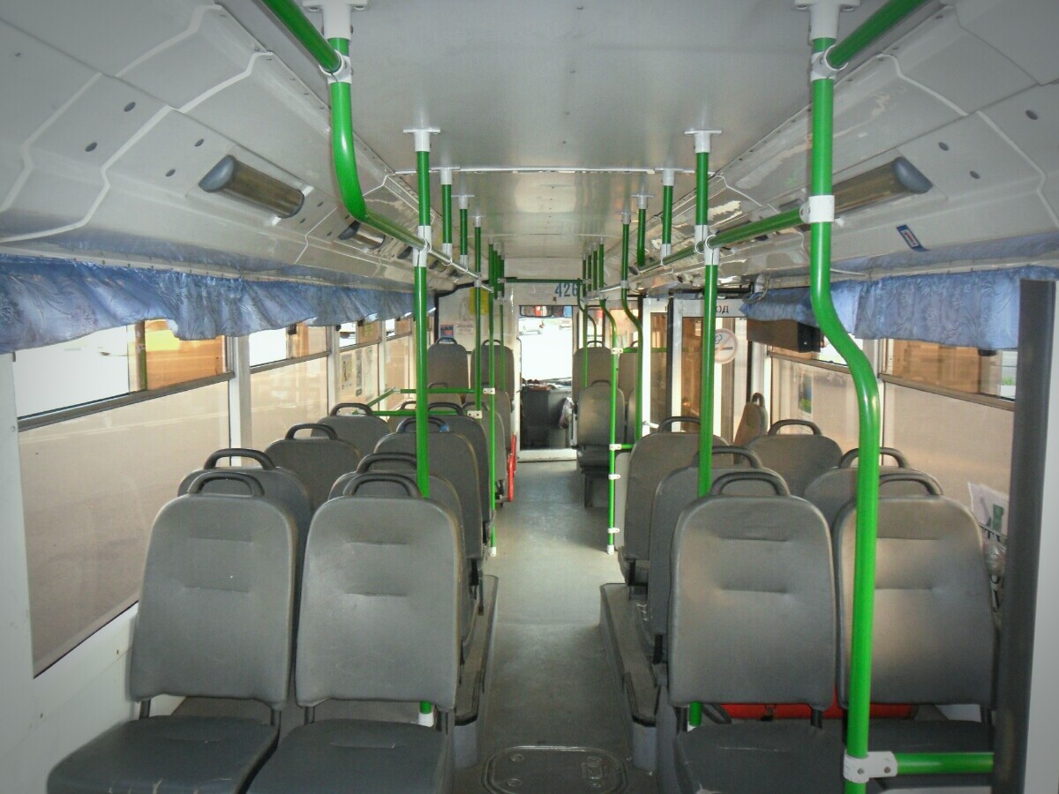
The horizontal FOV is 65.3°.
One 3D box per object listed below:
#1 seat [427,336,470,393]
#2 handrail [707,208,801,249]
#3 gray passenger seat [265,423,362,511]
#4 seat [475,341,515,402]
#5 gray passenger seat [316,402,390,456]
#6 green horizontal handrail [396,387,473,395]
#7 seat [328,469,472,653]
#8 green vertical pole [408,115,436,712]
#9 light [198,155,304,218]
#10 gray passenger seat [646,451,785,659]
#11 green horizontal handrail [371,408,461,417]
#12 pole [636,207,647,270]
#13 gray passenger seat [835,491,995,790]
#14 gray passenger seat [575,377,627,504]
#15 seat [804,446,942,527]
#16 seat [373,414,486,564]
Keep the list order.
[{"bbox_3d":[-0.814,-0.094,8.377,0.440,1.030,0.550,0,6,0],"label":"seat"},{"bbox_3d":[0.478,-0.363,1.829,0.038,0.038,0.880,0,6,0],"label":"handrail"},{"bbox_3d":[-0.840,0.471,3.474,0.440,0.790,0.540,0,6,0],"label":"gray passenger seat"},{"bbox_3d":[-0.361,-0.197,8.469,0.440,0.790,0.540,0,6,0],"label":"seat"},{"bbox_3d":[-0.833,0.442,4.161,0.440,0.920,0.560,0,6,0],"label":"gray passenger seat"},{"bbox_3d":[-0.620,-0.041,5.826,0.650,0.036,0.036,0,6,0],"label":"green horizontal handrail"},{"bbox_3d":[-0.405,0.598,2.766,0.440,0.920,0.560,0,6,0],"label":"seat"},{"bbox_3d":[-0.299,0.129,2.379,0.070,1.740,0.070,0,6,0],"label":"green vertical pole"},{"bbox_3d":[-0.728,-0.548,2.239,0.112,0.055,0.600,-40,5,4],"label":"light"},{"bbox_3d":[0.601,0.598,2.808,0.440,0.920,0.560,0,6,0],"label":"gray passenger seat"},{"bbox_3d":[-0.654,0.087,4.639,0.590,0.040,0.040,0,6,0],"label":"green horizontal handrail"},{"bbox_3d":[0.477,-0.683,3.545,0.042,0.291,0.042,0,6,0],"label":"pole"},{"bbox_3d":[1.038,0.620,2.061,0.440,0.790,0.540,0,6,0],"label":"gray passenger seat"},{"bbox_3d":[0.644,0.417,7.446,0.440,1.100,0.560,0,6,0],"label":"gray passenger seat"},{"bbox_3d":[1.046,0.521,2.785,0.440,0.790,0.540,0,6,0],"label":"seat"},{"bbox_3d":[-0.412,0.449,3.510,0.440,0.790,0.540,0,6,0],"label":"seat"}]

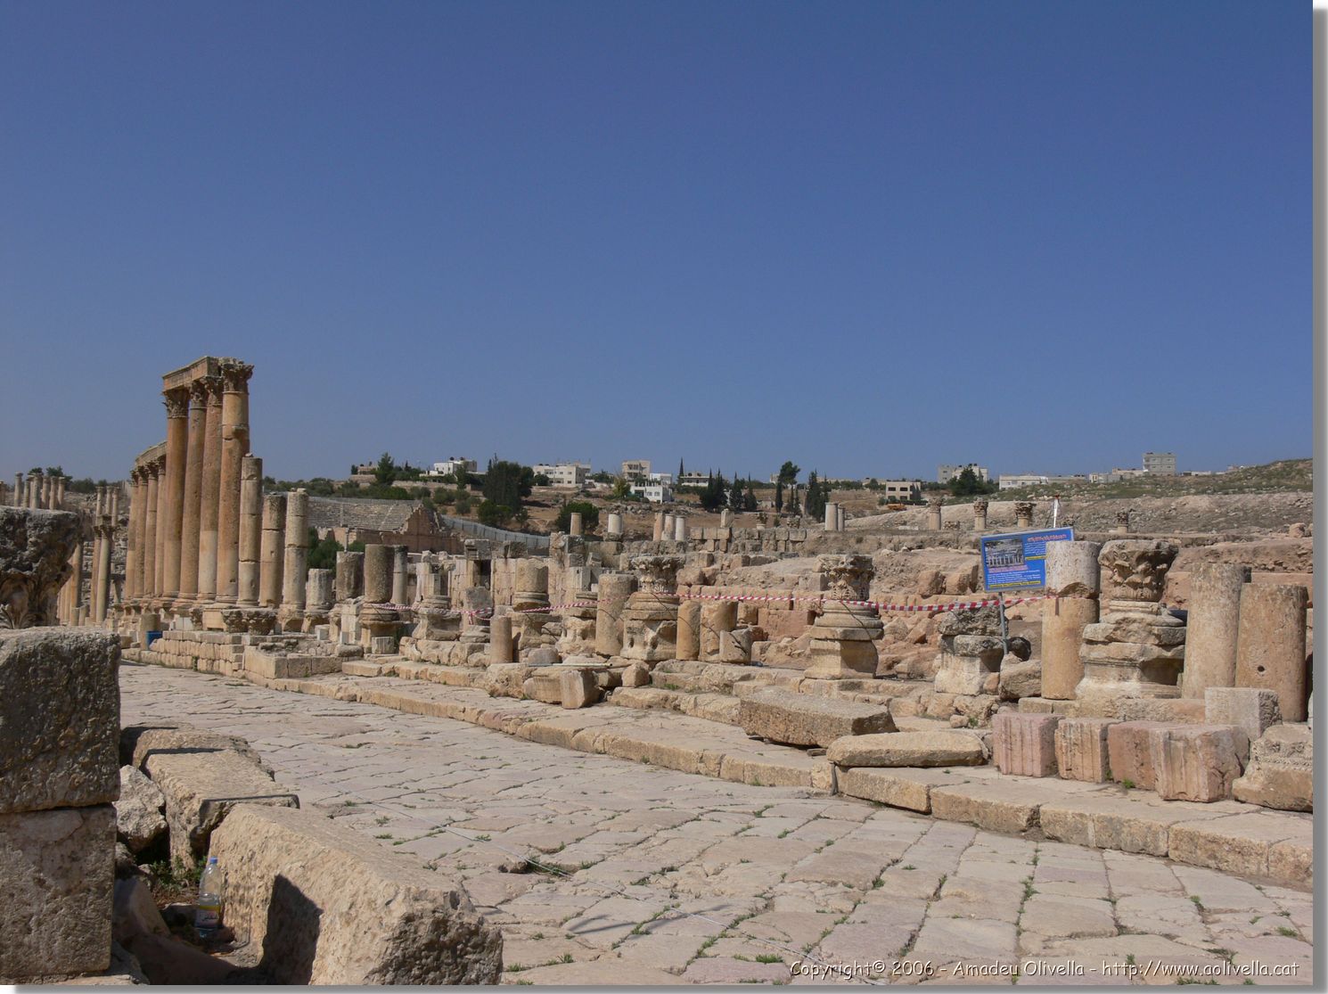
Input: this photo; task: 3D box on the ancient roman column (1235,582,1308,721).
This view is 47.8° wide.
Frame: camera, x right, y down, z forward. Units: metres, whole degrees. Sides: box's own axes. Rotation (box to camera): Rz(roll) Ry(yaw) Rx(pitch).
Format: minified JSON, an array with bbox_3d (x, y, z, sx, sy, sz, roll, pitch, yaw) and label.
[{"bbox_3d":[6.300,1.591,15.541,0.720,1.420,0.720,3,-4,-31],"label":"ancient roman column"}]

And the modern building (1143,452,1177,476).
[{"bbox_3d":[218.436,-14.584,660.000,13.000,10.000,12.000,2,-2,3],"label":"modern building"}]

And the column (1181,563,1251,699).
[{"bbox_3d":[6.086,1.514,16.545,0.690,1.570,0.690,3,-4,-31],"label":"column"}]

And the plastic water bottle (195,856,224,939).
[{"bbox_3d":[-1.771,1.565,5.850,0.088,0.305,0.088,6,-3,-17],"label":"plastic water bottle"}]

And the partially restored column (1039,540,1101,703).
[{"bbox_3d":[4.803,1.441,17.754,0.670,1.880,0.670,1,-3,0],"label":"partially restored column"}]

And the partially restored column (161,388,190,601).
[{"bbox_3d":[-21.005,-0.144,64.500,1.150,9.000,1.150,4,-4,-32],"label":"partially restored column"}]

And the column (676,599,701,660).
[{"bbox_3d":[0.436,2.325,26.300,0.420,1.050,0.420,2,-3,0],"label":"column"}]

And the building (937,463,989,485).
[{"bbox_3d":[120.050,-9.257,600.289,21.000,10.000,14.000,0,-3,14],"label":"building"}]

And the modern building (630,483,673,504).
[{"bbox_3d":[-3.507,-1.109,430.000,9.500,5.900,8.500,1,-3,20],"label":"modern building"}]

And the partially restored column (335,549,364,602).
[{"bbox_3d":[-8.279,2.101,39.500,0.750,1.350,0.750,3,-2,-32],"label":"partially restored column"}]

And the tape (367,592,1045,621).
[{"bbox_3d":[-1.250,2.100,29.600,0.350,0.900,22.600,4,-4,-34],"label":"tape"}]

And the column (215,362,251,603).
[{"bbox_3d":[-16.234,-0.520,56.500,1.200,9.000,1.200,4,-4,-32],"label":"column"}]

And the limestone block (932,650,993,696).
[{"bbox_3d":[3.476,2.005,17.315,0.560,0.520,0.660,3,-4,-31],"label":"limestone block"}]

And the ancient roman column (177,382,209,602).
[{"bbox_3d":[-16.822,-0.169,53.728,0.950,7.870,0.950,3,-4,-31],"label":"ancient roman column"}]

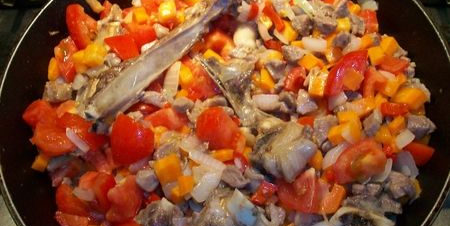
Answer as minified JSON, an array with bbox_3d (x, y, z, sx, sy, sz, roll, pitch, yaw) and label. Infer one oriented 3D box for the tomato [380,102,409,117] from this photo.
[{"bbox_3d":[0.117,-0.002,0.305,0.019,0.010,0.010,-1,59,2],"label":"tomato"}]

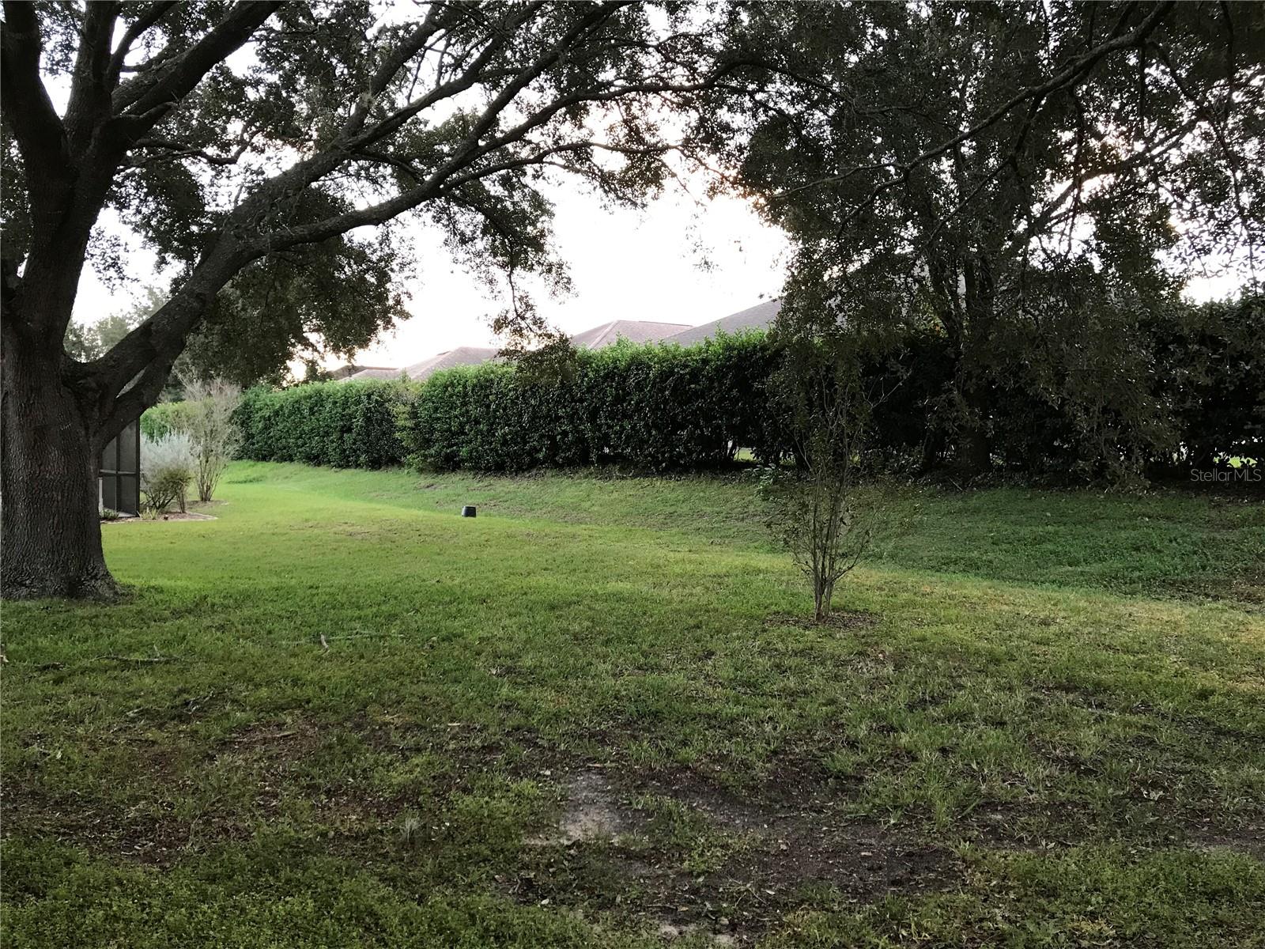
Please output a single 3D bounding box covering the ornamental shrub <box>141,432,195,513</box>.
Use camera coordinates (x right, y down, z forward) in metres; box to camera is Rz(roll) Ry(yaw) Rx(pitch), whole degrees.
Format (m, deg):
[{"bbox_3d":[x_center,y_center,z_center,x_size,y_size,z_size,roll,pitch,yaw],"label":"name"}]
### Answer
[{"bbox_3d":[-10.257,-0.043,22.500,1.250,1.800,1.200,-1,2,-25],"label":"ornamental shrub"}]

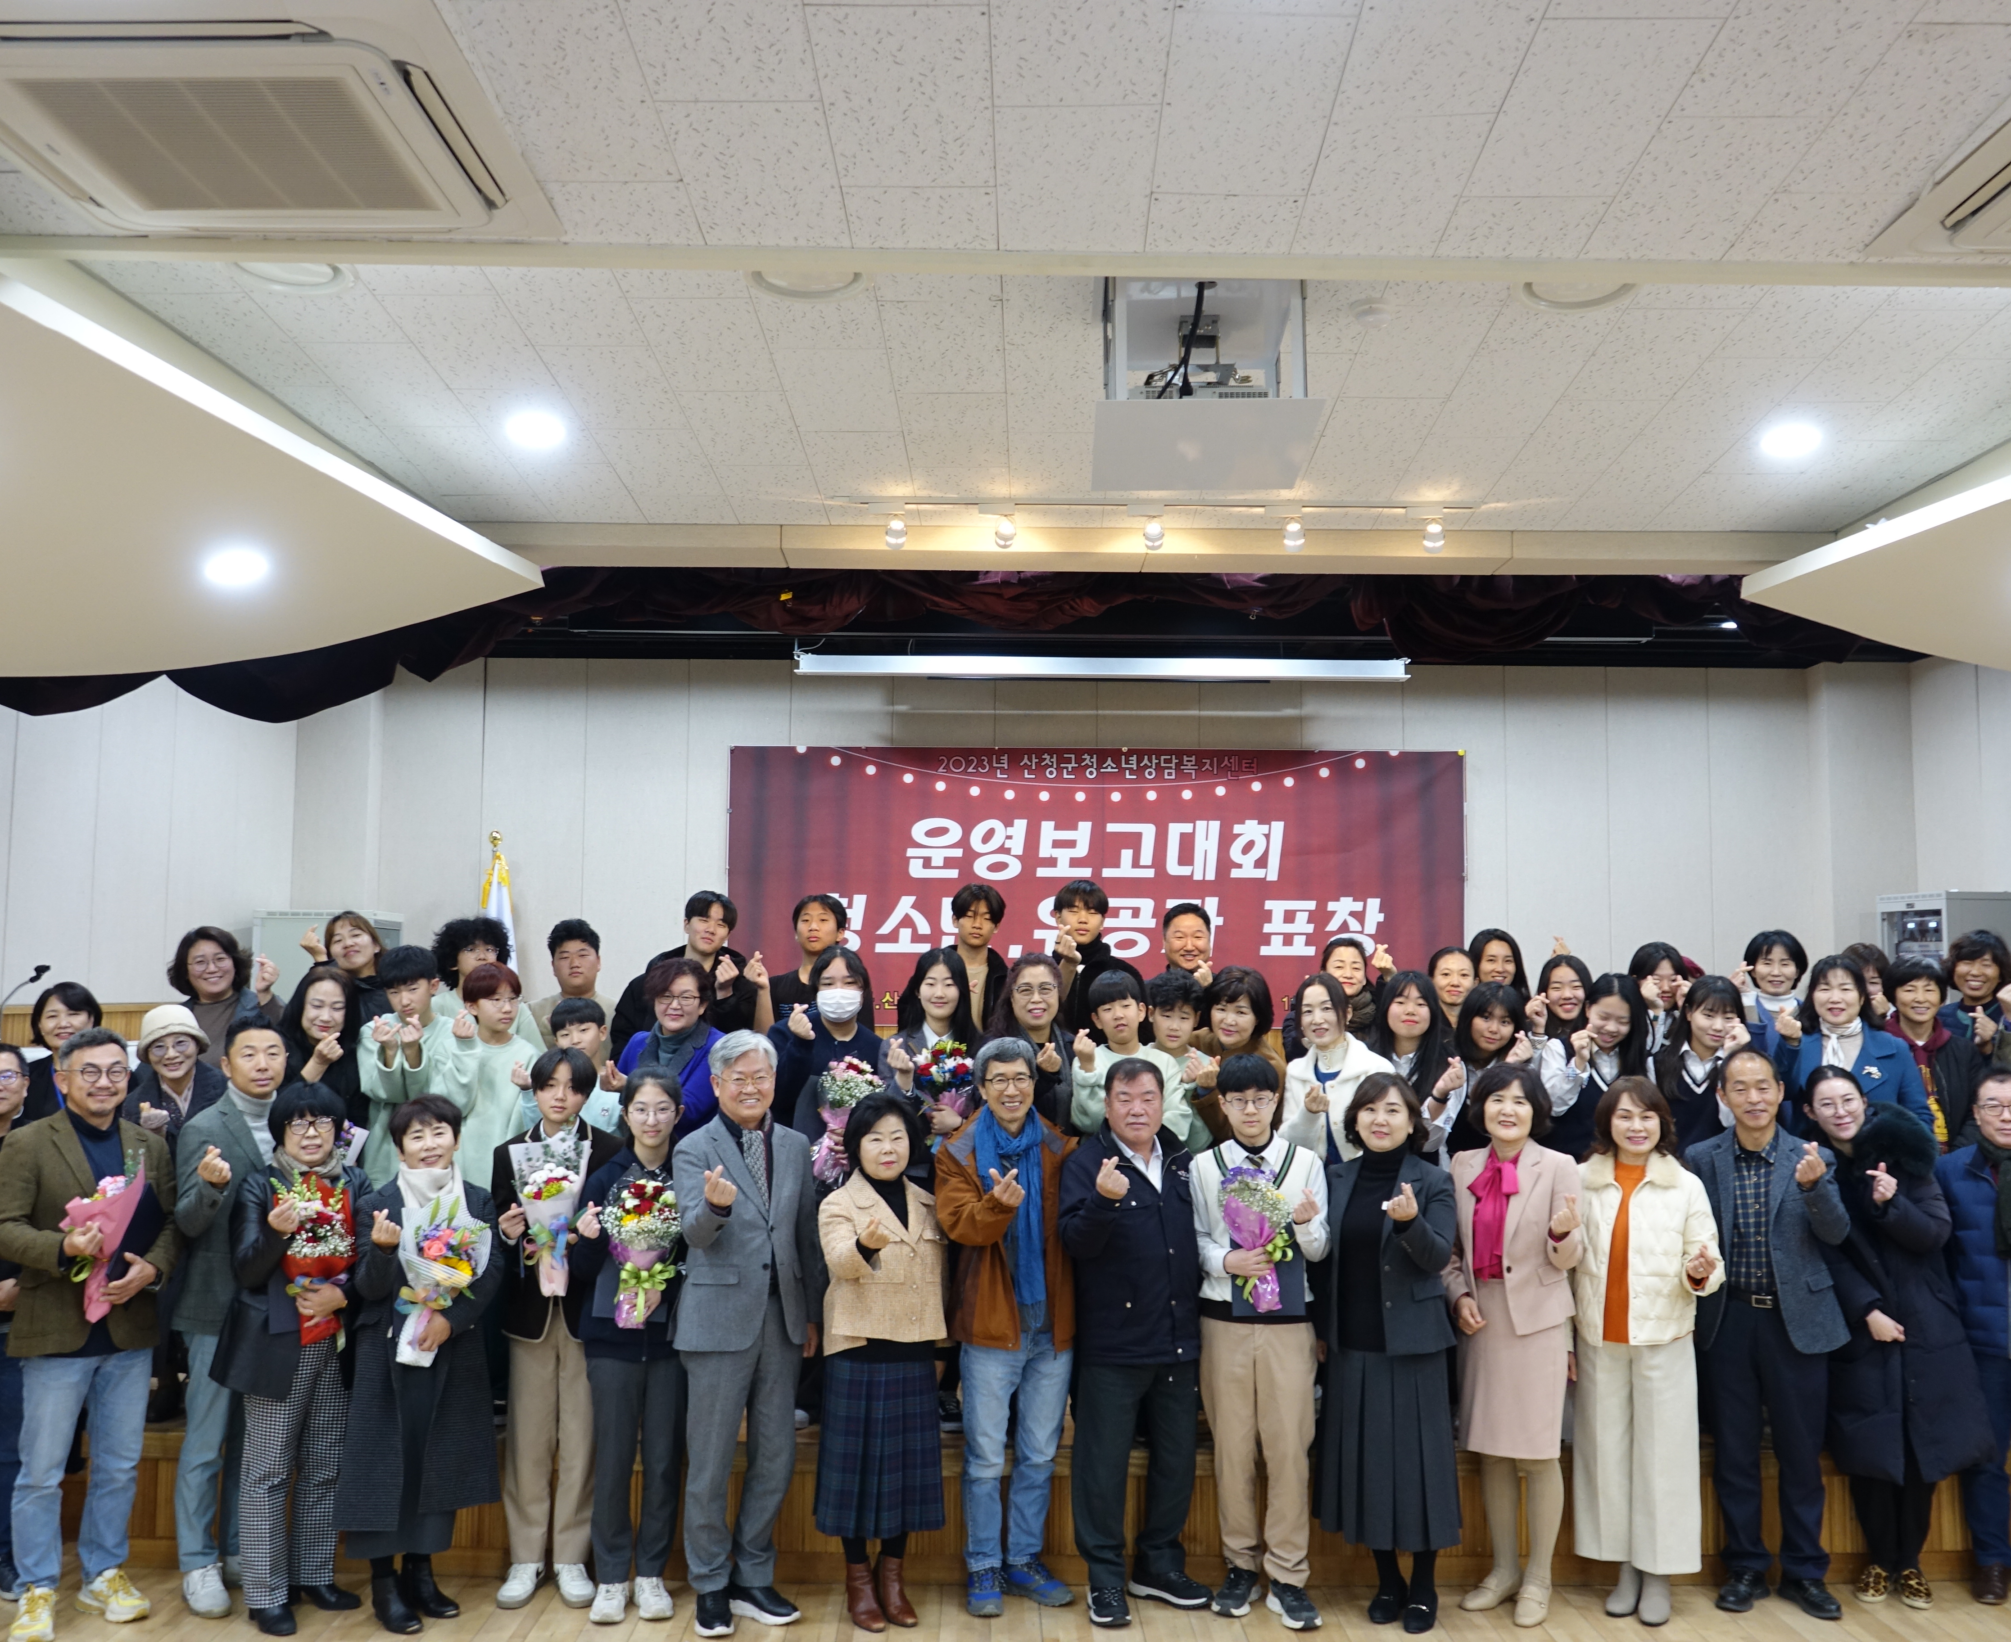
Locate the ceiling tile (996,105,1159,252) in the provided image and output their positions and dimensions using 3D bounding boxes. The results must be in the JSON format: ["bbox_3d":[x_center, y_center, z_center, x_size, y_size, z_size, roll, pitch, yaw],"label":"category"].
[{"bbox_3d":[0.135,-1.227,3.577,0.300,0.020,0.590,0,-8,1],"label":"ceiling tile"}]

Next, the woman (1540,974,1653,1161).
[{"bbox_3d":[2.018,1.279,6.258,0.480,1.540,0.400,-1,-6,12],"label":"woman"}]

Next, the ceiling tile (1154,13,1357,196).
[{"bbox_3d":[0.428,-1.270,3.276,0.300,0.020,0.600,1,-8,1],"label":"ceiling tile"}]

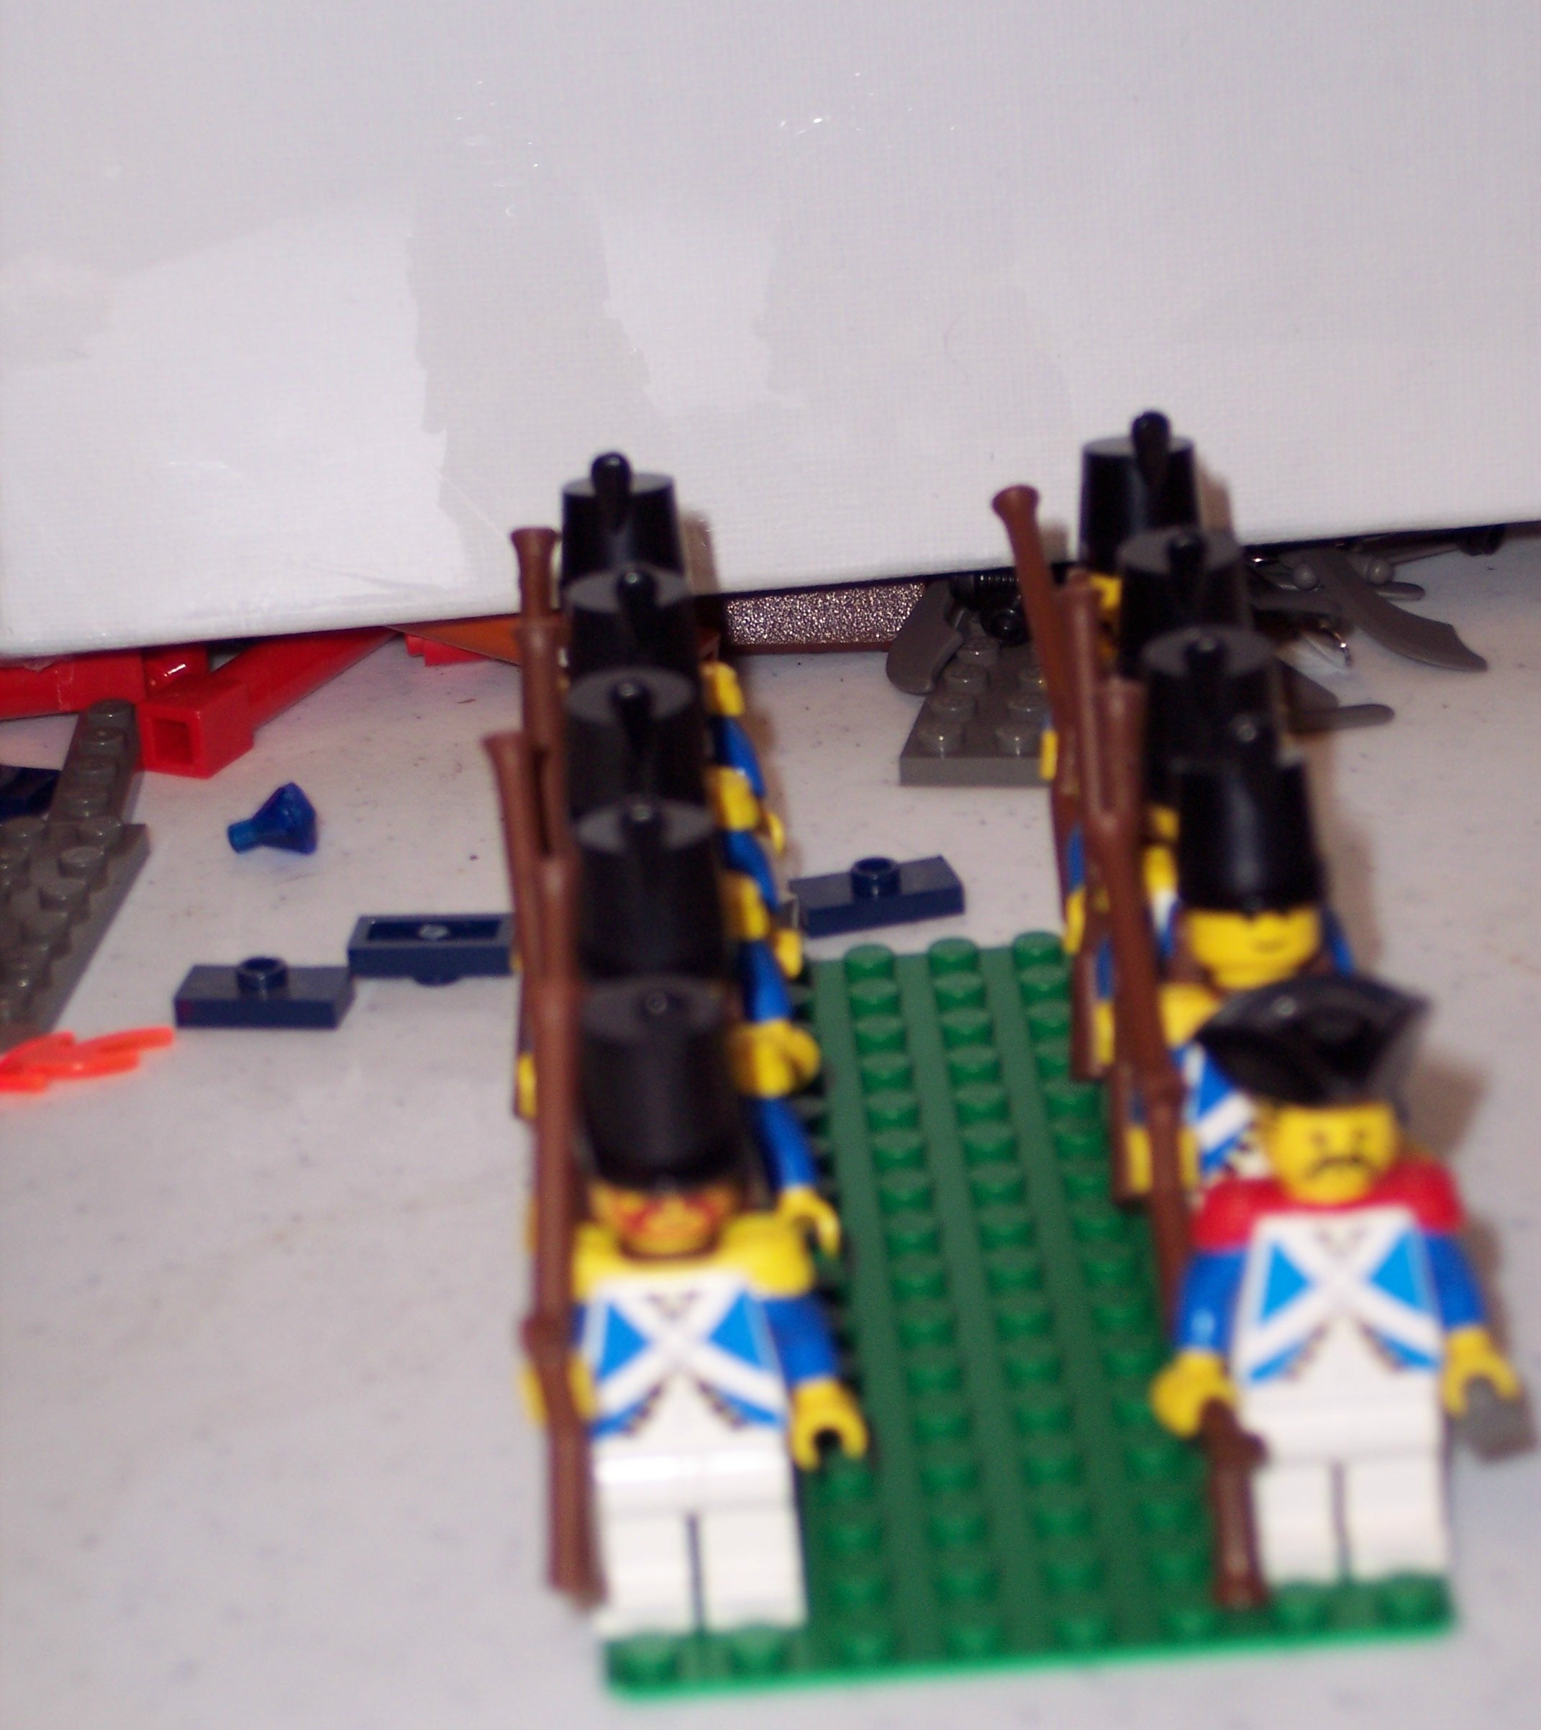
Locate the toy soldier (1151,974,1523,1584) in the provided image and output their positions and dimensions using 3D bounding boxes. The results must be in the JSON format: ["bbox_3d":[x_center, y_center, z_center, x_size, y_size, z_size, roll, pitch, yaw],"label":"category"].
[{"bbox_3d":[0.041,0.030,0.399,0.027,0.048,0.017,-4,23,-1],"label":"toy soldier"}]

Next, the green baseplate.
[{"bbox_3d":[0.016,0.033,0.456,0.064,0.003,0.128,-4,23,-1],"label":"green baseplate"}]

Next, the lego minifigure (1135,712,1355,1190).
[{"bbox_3d":[0.039,0.014,0.427,0.025,0.056,0.017,-4,23,-1],"label":"lego minifigure"}]

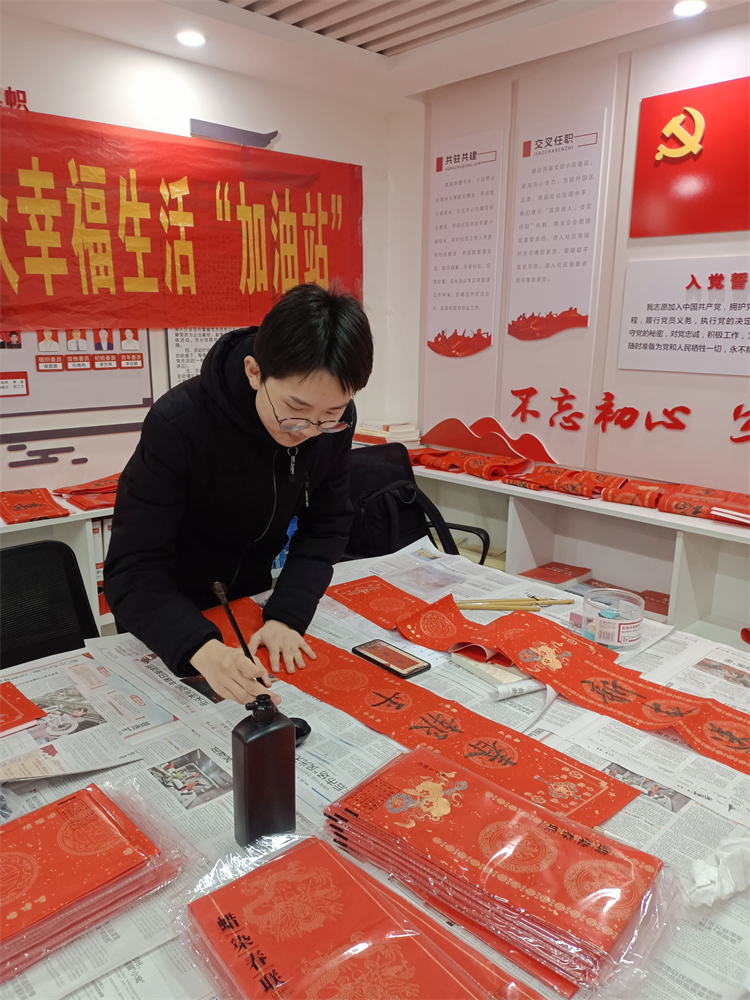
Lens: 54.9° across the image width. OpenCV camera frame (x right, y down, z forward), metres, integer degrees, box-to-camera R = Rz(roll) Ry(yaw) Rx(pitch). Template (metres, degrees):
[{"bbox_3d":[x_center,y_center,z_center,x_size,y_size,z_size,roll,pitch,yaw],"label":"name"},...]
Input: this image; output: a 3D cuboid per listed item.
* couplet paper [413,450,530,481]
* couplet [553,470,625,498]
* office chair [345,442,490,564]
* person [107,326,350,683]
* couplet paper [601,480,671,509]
[{"bbox_3d":[0.402,-0.165,3.067,0.440,0.071,0.265,13,18,42],"label":"couplet paper"},{"bbox_3d":[0.798,-0.062,2.692,0.200,0.056,0.240,13,18,42],"label":"couplet"},{"bbox_3d":[0.098,0.325,2.615,0.590,0.950,0.580,11,17,37],"label":"office chair"},{"bbox_3d":[-0.379,0.294,1.629,0.830,1.460,0.520,13,18,42],"label":"person"},{"bbox_3d":[0.947,-0.026,2.555,0.190,0.053,0.240,13,18,42],"label":"couplet paper"}]

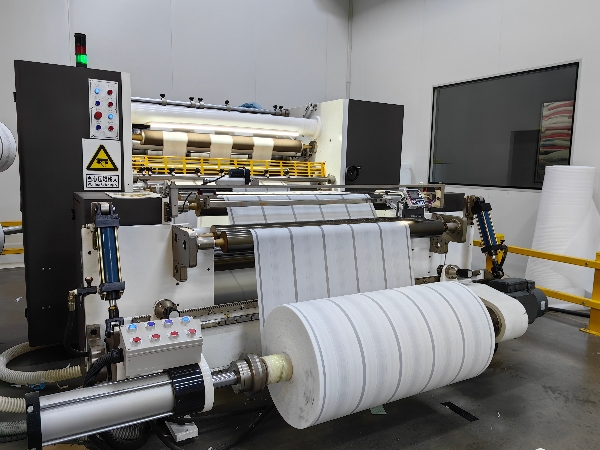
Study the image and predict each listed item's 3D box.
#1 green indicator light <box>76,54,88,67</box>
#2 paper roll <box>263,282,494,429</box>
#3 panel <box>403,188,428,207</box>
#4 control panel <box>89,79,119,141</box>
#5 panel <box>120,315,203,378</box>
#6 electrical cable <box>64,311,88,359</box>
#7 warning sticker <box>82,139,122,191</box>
[{"bbox_3d":[-1.336,-1.014,2.870,0.067,0.061,0.067,-3,8,-31],"label":"green indicator light"},{"bbox_3d":[0.382,0.573,2.225,1.001,0.503,0.503,-3,8,-31],"label":"paper roll"},{"bbox_3d":[0.706,-0.160,2.915,0.121,0.121,0.051,-3,-23,-31],"label":"panel"},{"bbox_3d":[-1.167,-0.688,2.799,0.165,0.345,0.041,-3,8,-31],"label":"control panel"},{"bbox_3d":[-0.521,0.458,1.787,0.279,0.152,0.135,-3,22,-31],"label":"panel"},{"bbox_3d":[-1.003,0.491,2.101,0.097,0.205,0.061,-3,8,-31],"label":"electrical cable"},{"bbox_3d":[-1.197,-0.362,2.842,0.217,0.306,0.004,-3,8,-31],"label":"warning sticker"}]

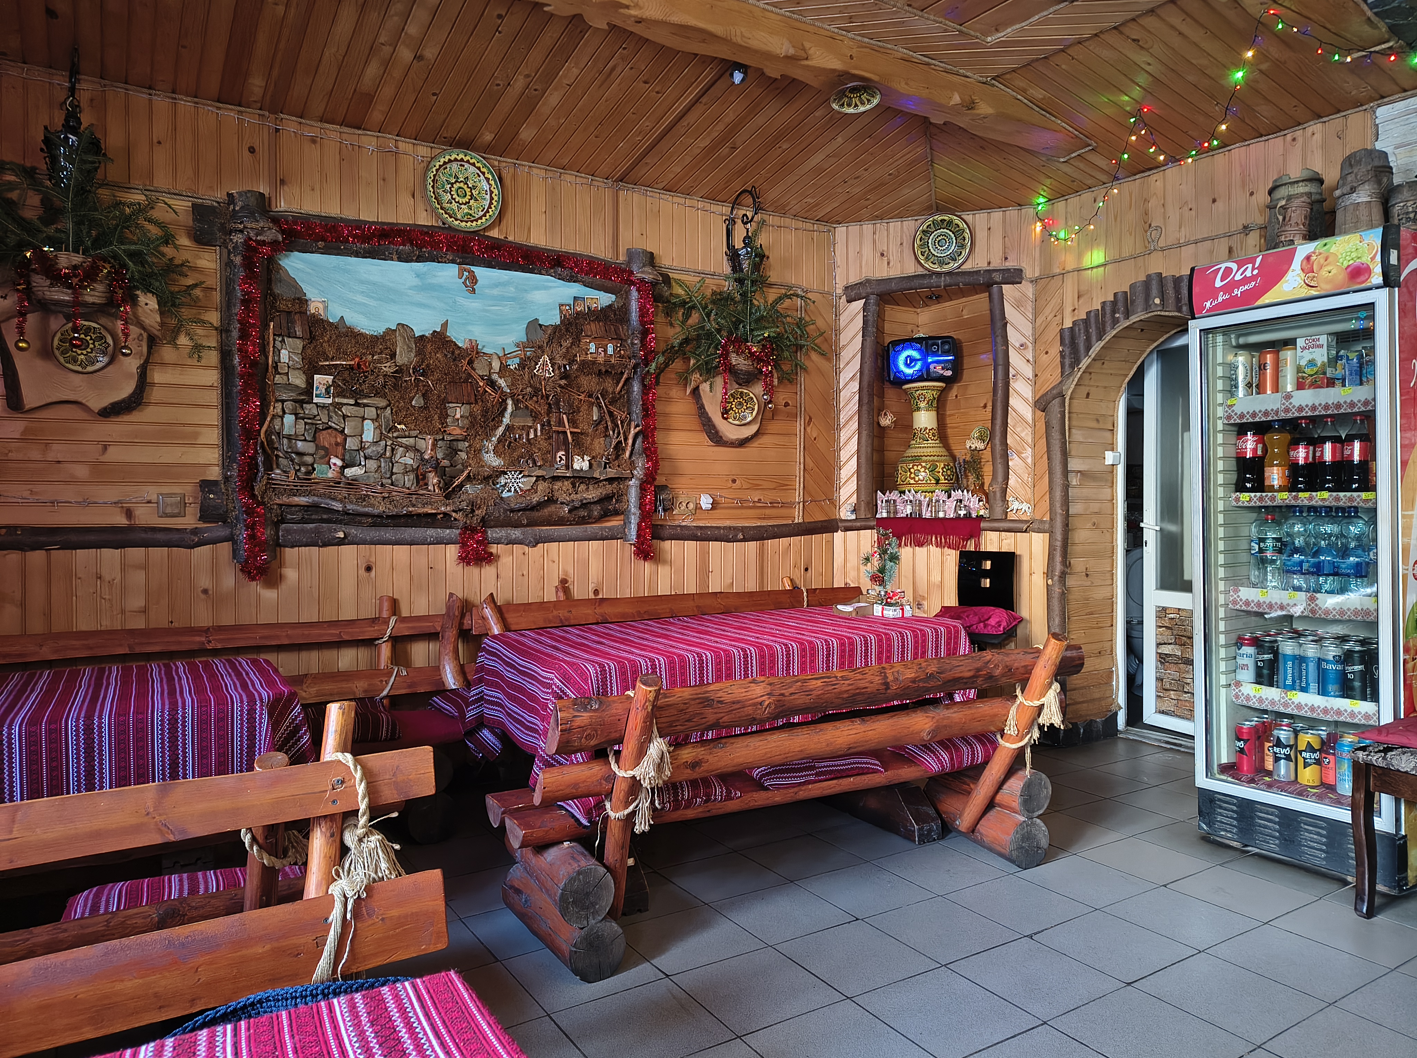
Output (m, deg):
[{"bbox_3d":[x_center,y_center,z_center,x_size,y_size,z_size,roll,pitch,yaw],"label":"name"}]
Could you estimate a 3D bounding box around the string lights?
[{"bbox_3d":[1.684,-1.436,3.670,0.740,0.360,1.660,-1,3,-33],"label":"string lights"}]

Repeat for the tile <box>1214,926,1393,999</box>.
[{"bbox_3d":[1.462,1.081,2.445,0.300,0.010,0.300,-1,3,-33],"label":"tile"}]

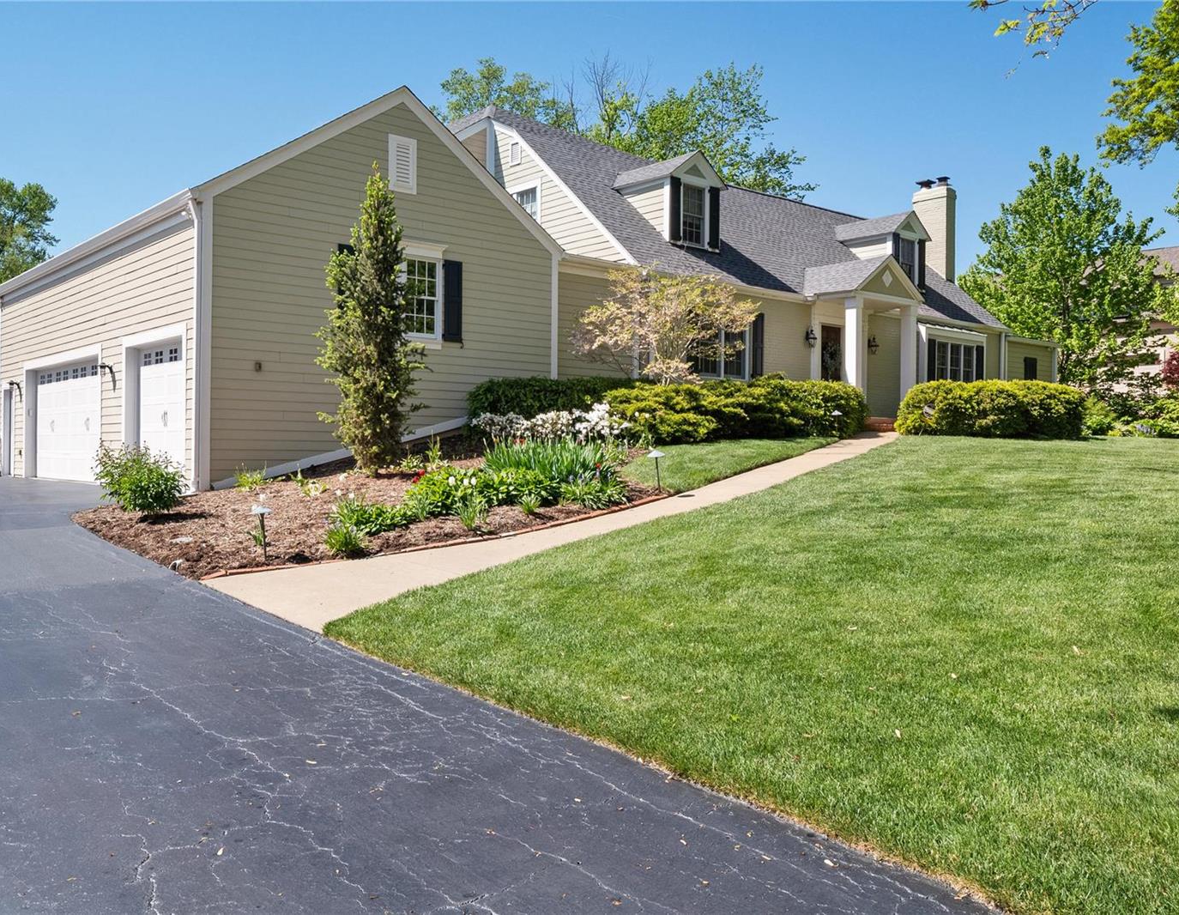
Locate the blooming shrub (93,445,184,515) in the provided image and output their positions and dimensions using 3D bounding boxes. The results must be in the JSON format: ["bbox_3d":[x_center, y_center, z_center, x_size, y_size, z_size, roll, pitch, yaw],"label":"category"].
[{"bbox_3d":[-5.688,0.284,12.500,1.120,0.900,1.050,0,1,-30],"label":"blooming shrub"}]

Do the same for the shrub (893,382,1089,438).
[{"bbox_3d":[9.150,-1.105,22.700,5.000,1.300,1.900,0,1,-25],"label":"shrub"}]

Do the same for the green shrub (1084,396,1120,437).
[{"bbox_3d":[12.710,-1.042,24.700,1.050,1.020,0.950,0,1,-30],"label":"green shrub"}]

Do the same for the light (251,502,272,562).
[{"bbox_3d":[-3.075,0.704,9.300,0.190,0.550,0.190,0,1,-30],"label":"light"}]

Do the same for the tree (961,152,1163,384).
[{"bbox_3d":[15.600,-5.700,33.000,6.700,9.300,6.500,1,0,0],"label":"tree"}]

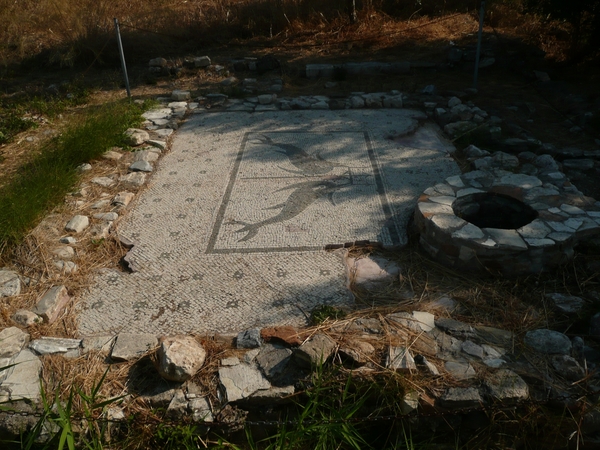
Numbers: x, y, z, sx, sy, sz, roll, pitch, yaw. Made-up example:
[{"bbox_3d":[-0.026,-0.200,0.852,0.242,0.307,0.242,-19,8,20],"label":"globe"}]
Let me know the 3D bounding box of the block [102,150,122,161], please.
[{"bbox_3d":[-1.579,-0.585,4.094,0.155,0.055,0.115,4,31,11],"label":"block"}]

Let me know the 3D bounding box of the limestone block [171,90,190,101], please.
[{"bbox_3d":[-1.249,-1.360,5.097,0.198,0.074,0.149,1,30,0],"label":"limestone block"}]

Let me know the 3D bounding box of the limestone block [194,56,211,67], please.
[{"bbox_3d":[-1.257,-2.116,6.287,0.207,0.114,0.138,1,30,0],"label":"limestone block"}]

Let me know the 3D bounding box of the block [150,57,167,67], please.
[{"bbox_3d":[-1.842,-2.109,6.274,0.213,0.102,0.142,1,30,0],"label":"block"}]

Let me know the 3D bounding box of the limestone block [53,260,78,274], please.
[{"bbox_3d":[-1.226,0.222,2.540,0.119,0.051,0.072,1,30,0],"label":"limestone block"}]

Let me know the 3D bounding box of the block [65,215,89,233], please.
[{"bbox_3d":[-1.342,-0.010,2.919,0.106,0.071,0.128,5,30,7],"label":"block"}]

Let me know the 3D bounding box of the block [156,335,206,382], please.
[{"bbox_3d":[-0.477,0.539,1.963,0.183,0.154,0.159,1,30,0],"label":"block"}]

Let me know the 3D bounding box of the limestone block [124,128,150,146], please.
[{"bbox_3d":[-1.456,-0.781,4.333,0.193,0.135,0.158,-1,31,2],"label":"limestone block"}]

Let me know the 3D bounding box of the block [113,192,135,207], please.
[{"bbox_3d":[-1.224,-0.179,3.367,0.142,0.067,0.112,-6,31,-6],"label":"block"}]

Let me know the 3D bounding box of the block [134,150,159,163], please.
[{"bbox_3d":[-1.269,-0.568,4.022,0.179,0.073,0.146,-1,31,2],"label":"block"}]

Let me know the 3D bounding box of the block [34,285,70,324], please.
[{"bbox_3d":[-1.150,0.368,2.262,0.106,0.078,0.221,1,30,0],"label":"block"}]

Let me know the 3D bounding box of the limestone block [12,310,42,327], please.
[{"bbox_3d":[-1.317,0.453,2.346,0.140,0.060,0.085,7,32,15],"label":"limestone block"}]

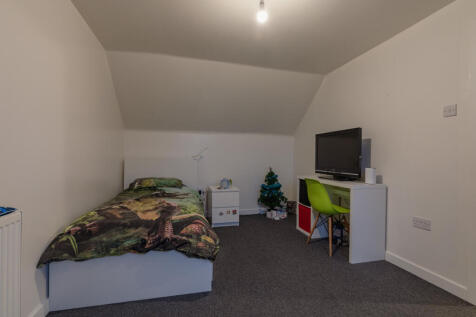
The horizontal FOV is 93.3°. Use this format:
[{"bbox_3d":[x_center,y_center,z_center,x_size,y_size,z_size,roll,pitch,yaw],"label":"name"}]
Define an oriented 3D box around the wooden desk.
[{"bbox_3d":[1.181,0.654,2.752,0.418,0.747,1.042,0,1,-14],"label":"wooden desk"}]

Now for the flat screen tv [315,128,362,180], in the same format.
[{"bbox_3d":[1.225,-0.019,2.731,0.178,0.598,0.810,0,1,-14],"label":"flat screen tv"}]

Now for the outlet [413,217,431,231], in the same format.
[{"bbox_3d":[1.594,0.571,1.950,0.012,0.087,0.148,0,1,-14],"label":"outlet"}]

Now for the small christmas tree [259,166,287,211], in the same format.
[{"bbox_3d":[0.579,0.553,3.750,0.494,0.830,0.494,0,1,-14],"label":"small christmas tree"}]

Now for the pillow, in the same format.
[{"bbox_3d":[-1.180,0.352,3.296,0.721,0.158,0.415,0,1,-14],"label":"pillow"}]

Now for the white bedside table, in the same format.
[{"bbox_3d":[-0.236,0.736,3.514,0.399,0.531,0.475,0,1,-15],"label":"white bedside table"}]

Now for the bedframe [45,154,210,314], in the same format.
[{"bbox_3d":[-0.970,0.518,2.598,1.062,0.975,2.049,0,1,-14],"label":"bedframe"}]

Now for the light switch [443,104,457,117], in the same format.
[{"bbox_3d":[1.651,-0.370,1.751,0.012,0.087,0.086,0,1,-14],"label":"light switch"}]

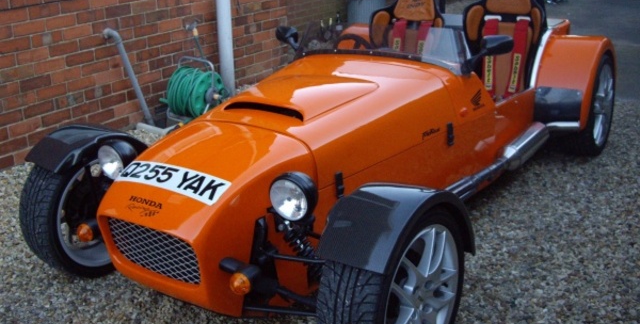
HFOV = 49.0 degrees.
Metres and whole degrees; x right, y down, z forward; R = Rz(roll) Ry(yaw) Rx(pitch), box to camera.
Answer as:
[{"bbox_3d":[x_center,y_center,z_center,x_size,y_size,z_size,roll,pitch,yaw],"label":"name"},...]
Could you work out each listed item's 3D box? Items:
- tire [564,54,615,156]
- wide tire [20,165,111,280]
[{"bbox_3d":[1.432,-0.303,3.797,0.210,0.550,0.550,10,23,33],"label":"tire"},{"bbox_3d":[-0.891,0.180,2.752,0.210,0.550,0.550,11,23,34],"label":"wide tire"}]

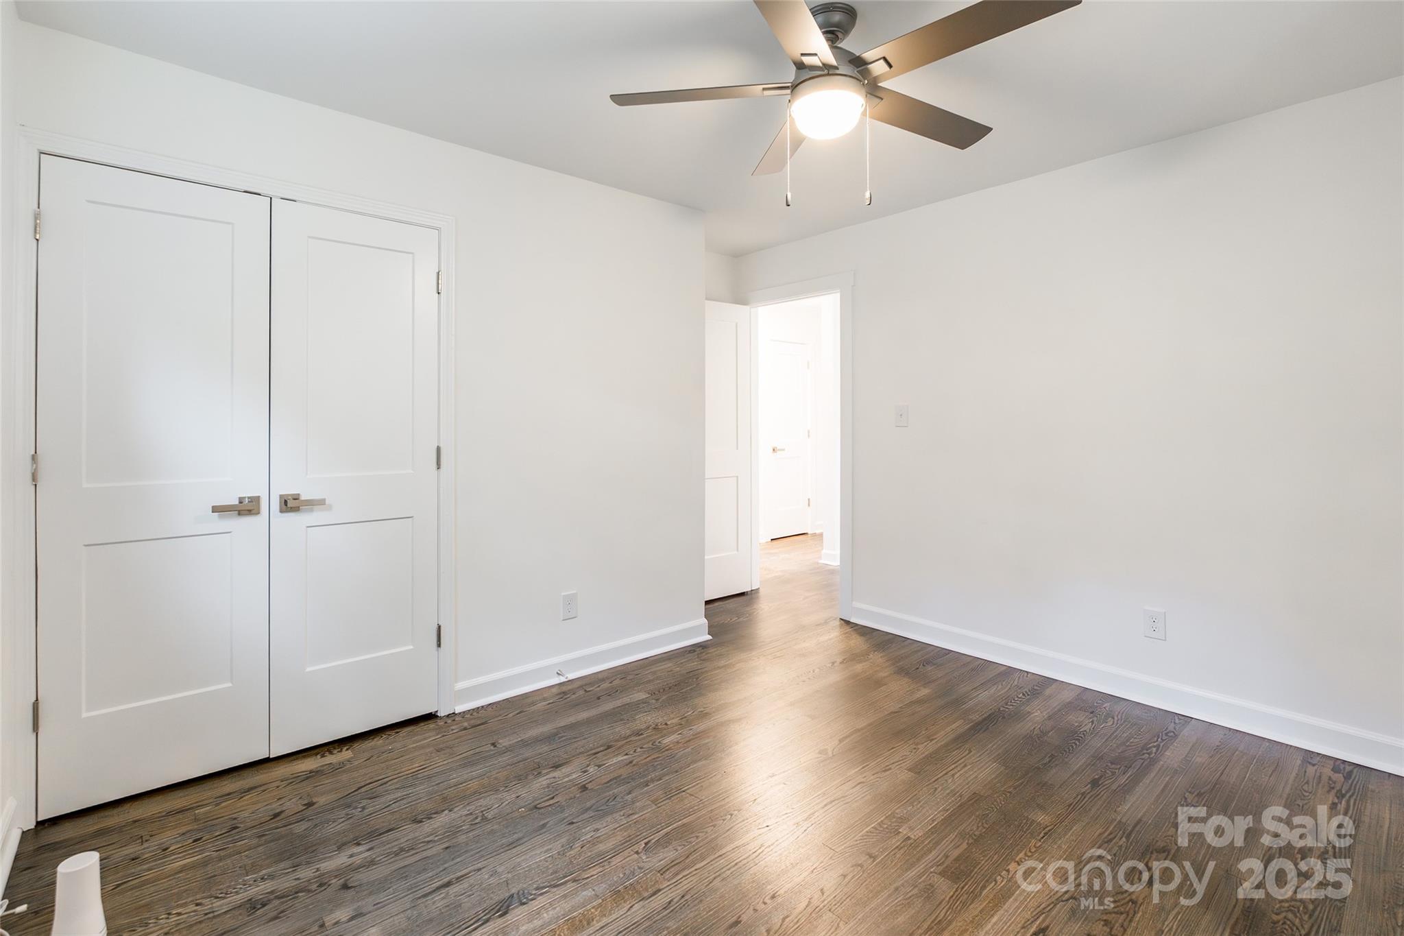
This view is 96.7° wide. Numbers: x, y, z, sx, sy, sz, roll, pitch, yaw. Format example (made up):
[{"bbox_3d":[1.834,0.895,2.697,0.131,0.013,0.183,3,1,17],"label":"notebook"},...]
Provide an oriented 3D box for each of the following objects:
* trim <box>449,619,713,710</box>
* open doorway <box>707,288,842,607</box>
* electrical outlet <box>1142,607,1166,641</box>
[{"bbox_3d":[-0.515,0.965,3.160,1.460,0.120,0.030,-2,3,-39],"label":"trim"},{"bbox_3d":[0.671,-0.109,4.329,0.130,2.080,0.840,-2,3,-42],"label":"open doorway"},{"bbox_3d":[2.007,0.695,2.765,0.012,0.126,0.083,-2,3,-42],"label":"electrical outlet"}]

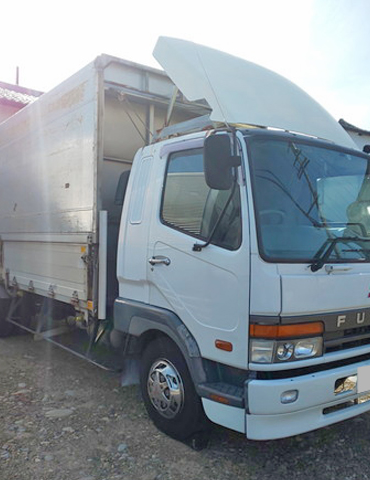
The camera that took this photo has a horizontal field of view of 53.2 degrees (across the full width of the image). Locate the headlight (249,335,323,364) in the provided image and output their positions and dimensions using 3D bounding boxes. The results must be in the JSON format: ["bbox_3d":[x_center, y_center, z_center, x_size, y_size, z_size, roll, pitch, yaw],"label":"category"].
[{"bbox_3d":[0.647,0.695,2.379,0.574,0.165,0.184,0,1,-34],"label":"headlight"}]

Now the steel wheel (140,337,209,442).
[{"bbox_3d":[-0.073,1.224,3.100,0.243,0.822,0.801,0,1,-39],"label":"steel wheel"}]

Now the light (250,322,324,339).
[{"bbox_3d":[0.650,0.565,2.379,0.574,0.098,0.166,0,1,-34],"label":"light"}]

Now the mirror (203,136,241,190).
[{"bbox_3d":[0.220,-0.470,2.228,0.204,0.346,0.092,0,1,-36],"label":"mirror"}]

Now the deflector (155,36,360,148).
[{"bbox_3d":[0.744,-1.304,3.351,1.701,1.013,1.105,0,1,-38],"label":"deflector"}]

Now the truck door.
[{"bbox_3d":[0.114,0.023,2.647,0.194,1.530,1.032,0,1,-41],"label":"truck door"}]

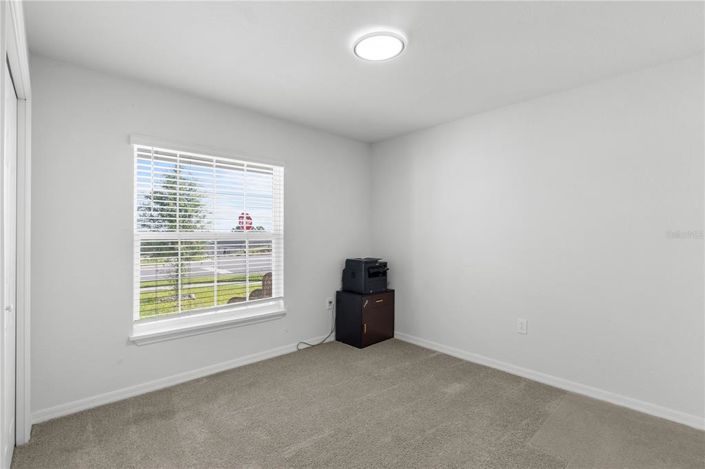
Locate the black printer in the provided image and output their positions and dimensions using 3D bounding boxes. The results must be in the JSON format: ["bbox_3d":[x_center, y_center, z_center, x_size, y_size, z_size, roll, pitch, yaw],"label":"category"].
[{"bbox_3d":[0.155,0.497,3.792,0.390,0.350,0.380,0,0,-41],"label":"black printer"}]

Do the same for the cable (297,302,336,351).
[{"bbox_3d":[-0.388,1.025,3.488,0.480,0.450,0.070,0,0,-41],"label":"cable"}]

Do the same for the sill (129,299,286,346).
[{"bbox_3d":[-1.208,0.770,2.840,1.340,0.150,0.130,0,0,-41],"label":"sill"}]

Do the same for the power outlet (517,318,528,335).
[{"bbox_3d":[1.507,0.819,2.779,0.012,0.127,0.082,0,0,-43],"label":"power outlet"}]

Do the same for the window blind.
[{"bbox_3d":[-1.206,-0.025,2.842,1.290,1.390,0.065,0,0,-41],"label":"window blind"}]

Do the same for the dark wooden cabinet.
[{"bbox_3d":[0.165,0.963,3.764,0.555,0.580,0.415,0,0,-41],"label":"dark wooden cabinet"}]

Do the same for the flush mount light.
[{"bbox_3d":[0.169,-1.172,1.957,0.320,0.040,0.320,0,0,0],"label":"flush mount light"}]

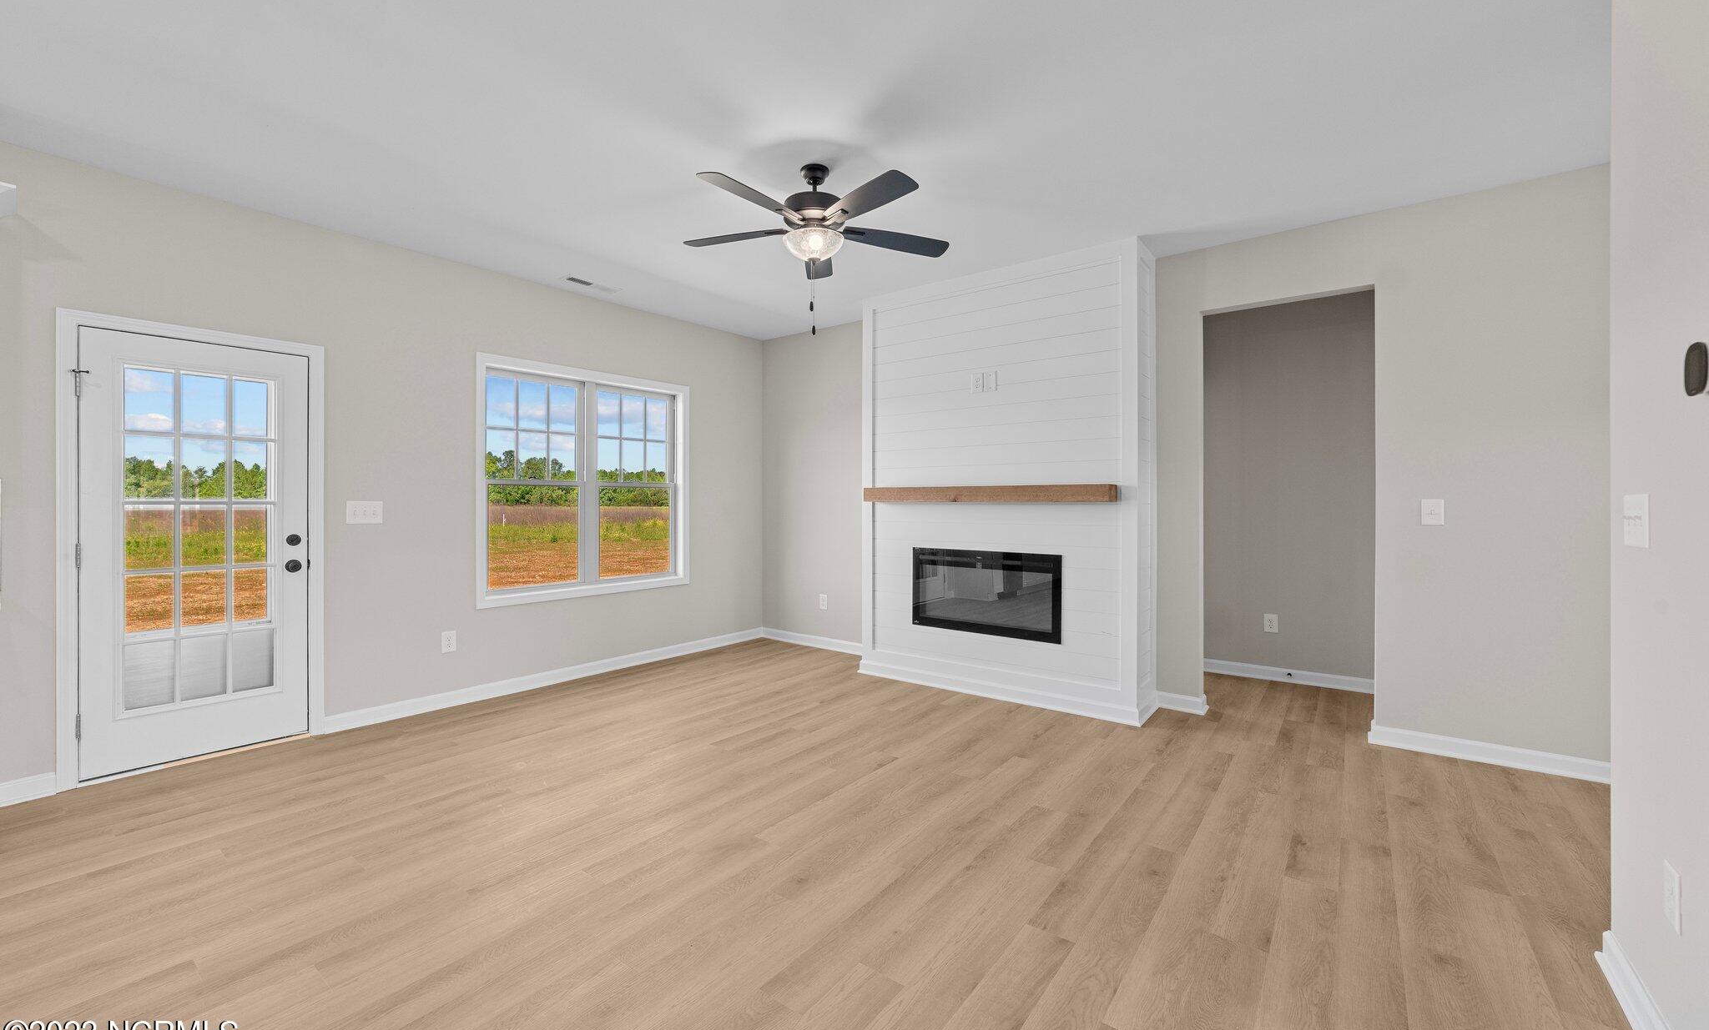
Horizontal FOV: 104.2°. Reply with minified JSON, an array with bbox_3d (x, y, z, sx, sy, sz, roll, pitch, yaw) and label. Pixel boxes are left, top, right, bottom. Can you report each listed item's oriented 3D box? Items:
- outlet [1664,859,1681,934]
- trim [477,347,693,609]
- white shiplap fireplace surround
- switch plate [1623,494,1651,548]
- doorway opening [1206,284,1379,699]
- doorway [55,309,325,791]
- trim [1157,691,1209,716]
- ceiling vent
[{"bbox_3d":[1.774,0.827,1.441,0.010,0.125,0.084,1,1,37],"label":"outlet"},{"bbox_3d":[-1.897,-0.233,4.895,0.100,1.632,1.676,1,1,37],"label":"trim"},{"bbox_3d":[0.962,-0.208,4.482,1.940,2.750,0.460,1,1,37],"label":"white shiplap fireplace surround"},{"bbox_3d":[1.918,0.015,1.630,0.010,0.127,0.176,1,1,37],"label":"switch plate"},{"bbox_3d":[2.412,-0.004,3.732,0.810,2.377,0.120,1,1,37],"label":"doorway opening"},{"bbox_3d":[-3.163,0.147,3.239,0.120,2.093,0.935,1,1,37],"label":"doorway"},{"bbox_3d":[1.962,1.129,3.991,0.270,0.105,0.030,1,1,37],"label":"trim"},{"bbox_3d":[-1.796,-1.577,4.551,0.155,0.020,0.365,1,1,37],"label":"ceiling vent"}]

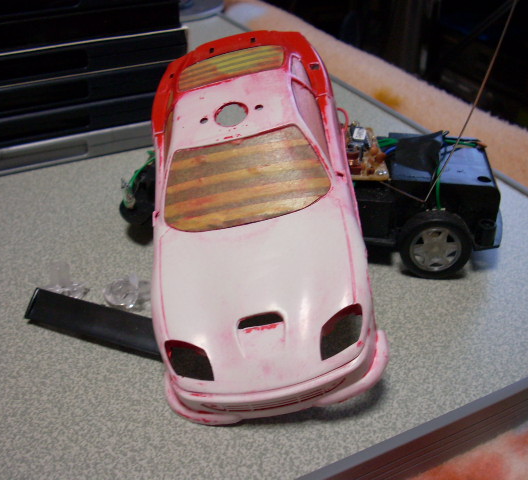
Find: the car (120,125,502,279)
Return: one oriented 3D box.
[{"bbox_3d":[0.020,-0.022,0.290,0.159,0.043,0.059,4,34,7],"label":"car"}]

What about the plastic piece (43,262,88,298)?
[{"bbox_3d":[-0.077,0.017,0.264,0.017,0.010,0.012,-1,33,0],"label":"plastic piece"}]

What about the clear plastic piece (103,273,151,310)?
[{"bbox_3d":[-0.052,0.020,0.260,0.019,0.009,0.013,-1,33,0],"label":"clear plastic piece"}]

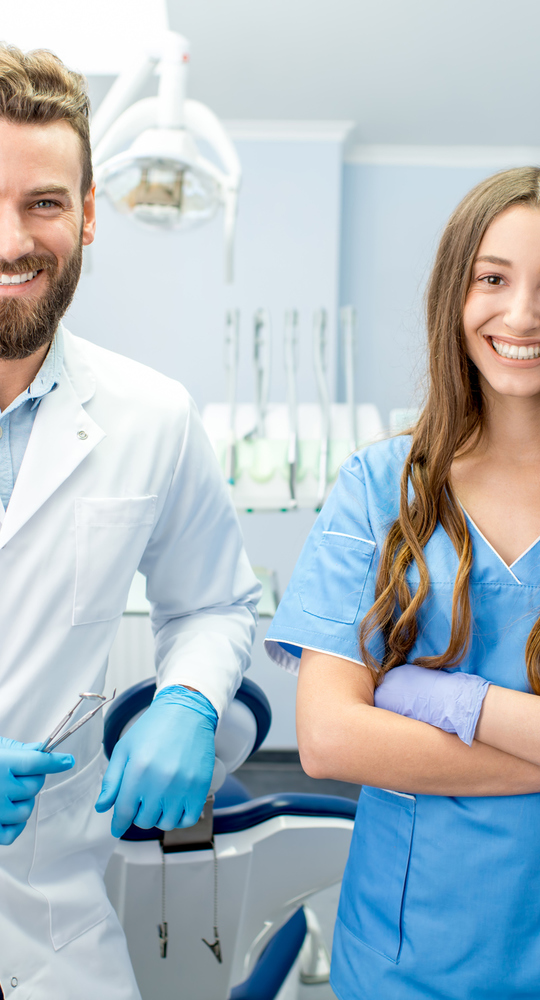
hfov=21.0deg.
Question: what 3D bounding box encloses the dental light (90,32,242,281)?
[{"bbox_3d":[-0.192,-0.625,2.670,0.280,0.440,0.230,2,11,8],"label":"dental light"}]

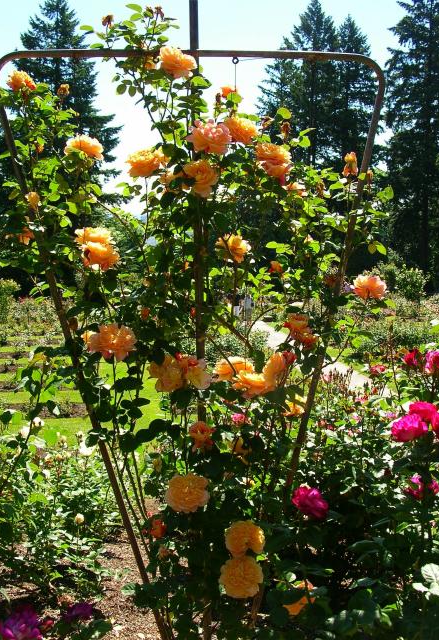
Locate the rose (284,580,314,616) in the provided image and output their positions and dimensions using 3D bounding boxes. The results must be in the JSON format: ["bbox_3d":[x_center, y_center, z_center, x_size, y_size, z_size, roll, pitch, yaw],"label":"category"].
[{"bbox_3d":[0.200,0.704,1.680,0.083,0.090,0.070,-1,3,0],"label":"rose"}]

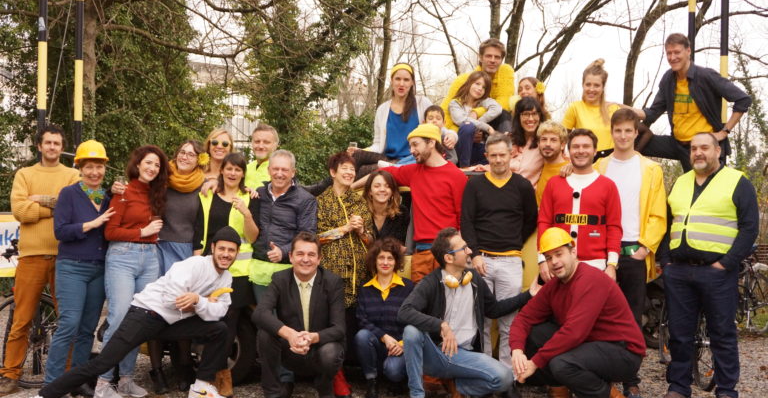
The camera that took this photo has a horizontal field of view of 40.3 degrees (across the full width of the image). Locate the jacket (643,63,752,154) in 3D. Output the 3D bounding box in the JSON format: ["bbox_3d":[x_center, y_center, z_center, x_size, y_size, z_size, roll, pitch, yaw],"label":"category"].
[{"bbox_3d":[2.166,-0.617,7.200,0.720,0.680,0.420,1,0,23],"label":"jacket"}]

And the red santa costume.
[{"bbox_3d":[1.263,0.132,6.720,0.530,0.670,0.310,1,0,13],"label":"red santa costume"}]

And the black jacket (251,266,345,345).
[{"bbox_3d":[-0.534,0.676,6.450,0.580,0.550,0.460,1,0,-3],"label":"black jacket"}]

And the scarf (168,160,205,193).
[{"bbox_3d":[-1.309,-0.156,6.930,0.250,0.220,0.240,1,0,-9],"label":"scarf"}]

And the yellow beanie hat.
[{"bbox_3d":[0.265,-0.435,7.000,0.240,0.150,0.200,1,0,-31],"label":"yellow beanie hat"}]

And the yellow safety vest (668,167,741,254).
[{"bbox_3d":[1.993,0.072,6.520,0.430,0.550,0.350,1,0,27],"label":"yellow safety vest"}]

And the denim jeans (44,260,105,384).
[{"bbox_3d":[-1.954,0.769,6.620,0.420,0.880,0.330,1,0,-18],"label":"denim jeans"}]

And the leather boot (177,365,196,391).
[{"bbox_3d":[-1.349,1.213,7.120,0.105,0.170,0.270,1,0,-6],"label":"leather boot"}]

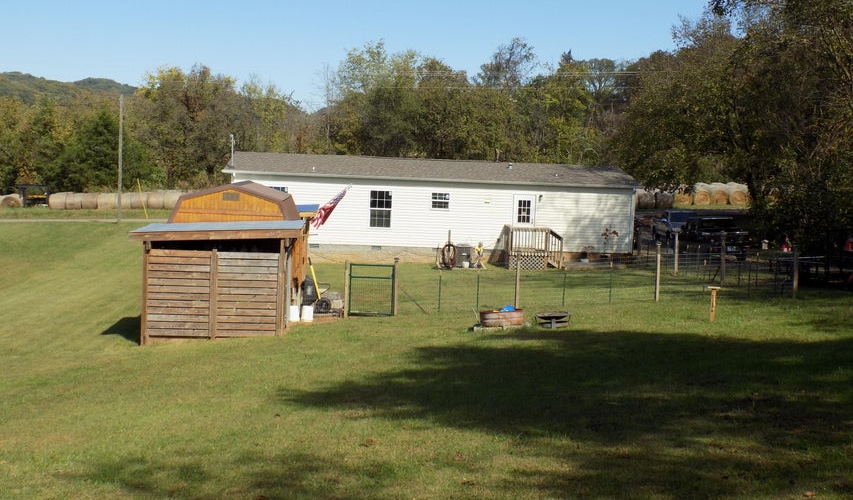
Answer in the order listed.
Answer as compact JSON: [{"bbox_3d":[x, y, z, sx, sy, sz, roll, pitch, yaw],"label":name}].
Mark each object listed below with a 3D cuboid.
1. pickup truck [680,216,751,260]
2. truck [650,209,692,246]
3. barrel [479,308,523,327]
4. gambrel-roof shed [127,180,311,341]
[{"bbox_3d":[13.500,-0.470,47.600,1.950,1.920,5.600,2,0,-2],"label":"pickup truck"},{"bbox_3d":[14.502,-1.305,57.839,2.000,1.880,5.700,2,4,2],"label":"truck"},{"bbox_3d":[1.580,1.443,21.200,0.900,0.330,0.900,2,0,0],"label":"barrel"},{"bbox_3d":[-4.814,0.079,25.021,3.650,3.361,7.200,2,4,-5],"label":"gambrel-roof shed"}]

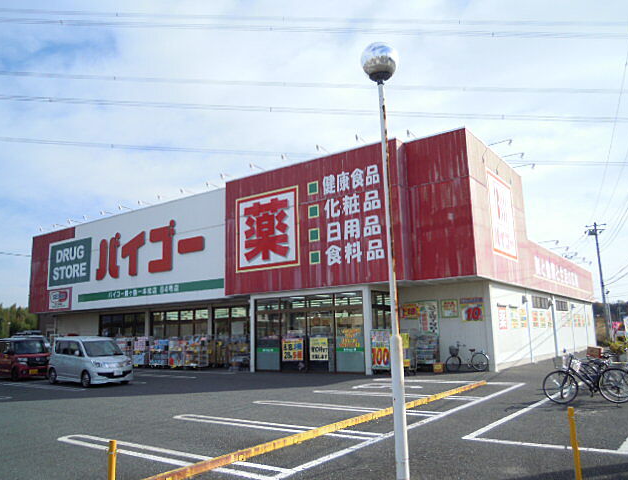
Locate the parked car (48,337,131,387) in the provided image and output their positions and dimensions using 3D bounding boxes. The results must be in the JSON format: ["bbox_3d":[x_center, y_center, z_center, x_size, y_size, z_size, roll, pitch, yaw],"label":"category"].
[{"bbox_3d":[-8.440,4.558,19.639,3.710,1.765,1.620,-9,-13,38],"label":"parked car"}]

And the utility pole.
[{"bbox_3d":[25.474,3.762,45.696,1.700,10.800,0.500,-6,-11,26],"label":"utility pole"}]

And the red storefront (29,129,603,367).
[{"bbox_3d":[1.363,4.062,39.267,31.520,9.150,30.100,-9,-12,35],"label":"red storefront"}]

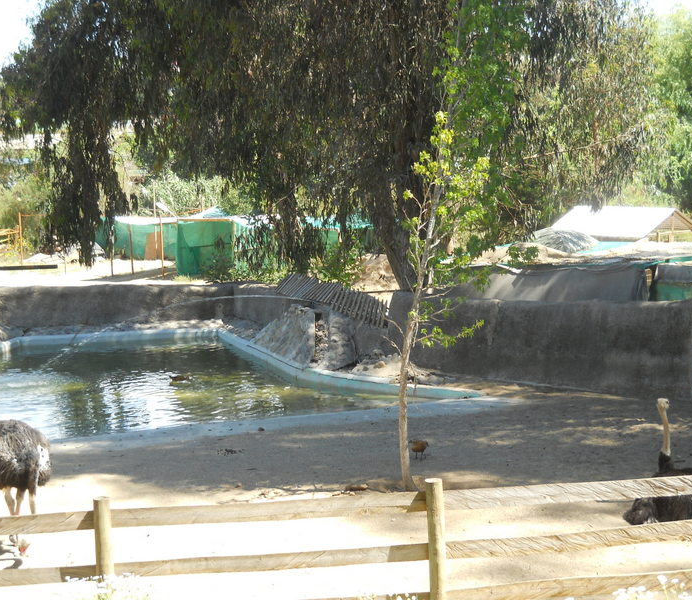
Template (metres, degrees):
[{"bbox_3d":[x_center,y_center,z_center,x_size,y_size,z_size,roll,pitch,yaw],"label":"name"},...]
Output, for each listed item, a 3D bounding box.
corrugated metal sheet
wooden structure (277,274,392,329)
[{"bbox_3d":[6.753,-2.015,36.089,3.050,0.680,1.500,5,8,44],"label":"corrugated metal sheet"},{"bbox_3d":[-0.197,-0.067,28.698,0.350,0.550,4.220,-5,12,-32],"label":"wooden structure"}]

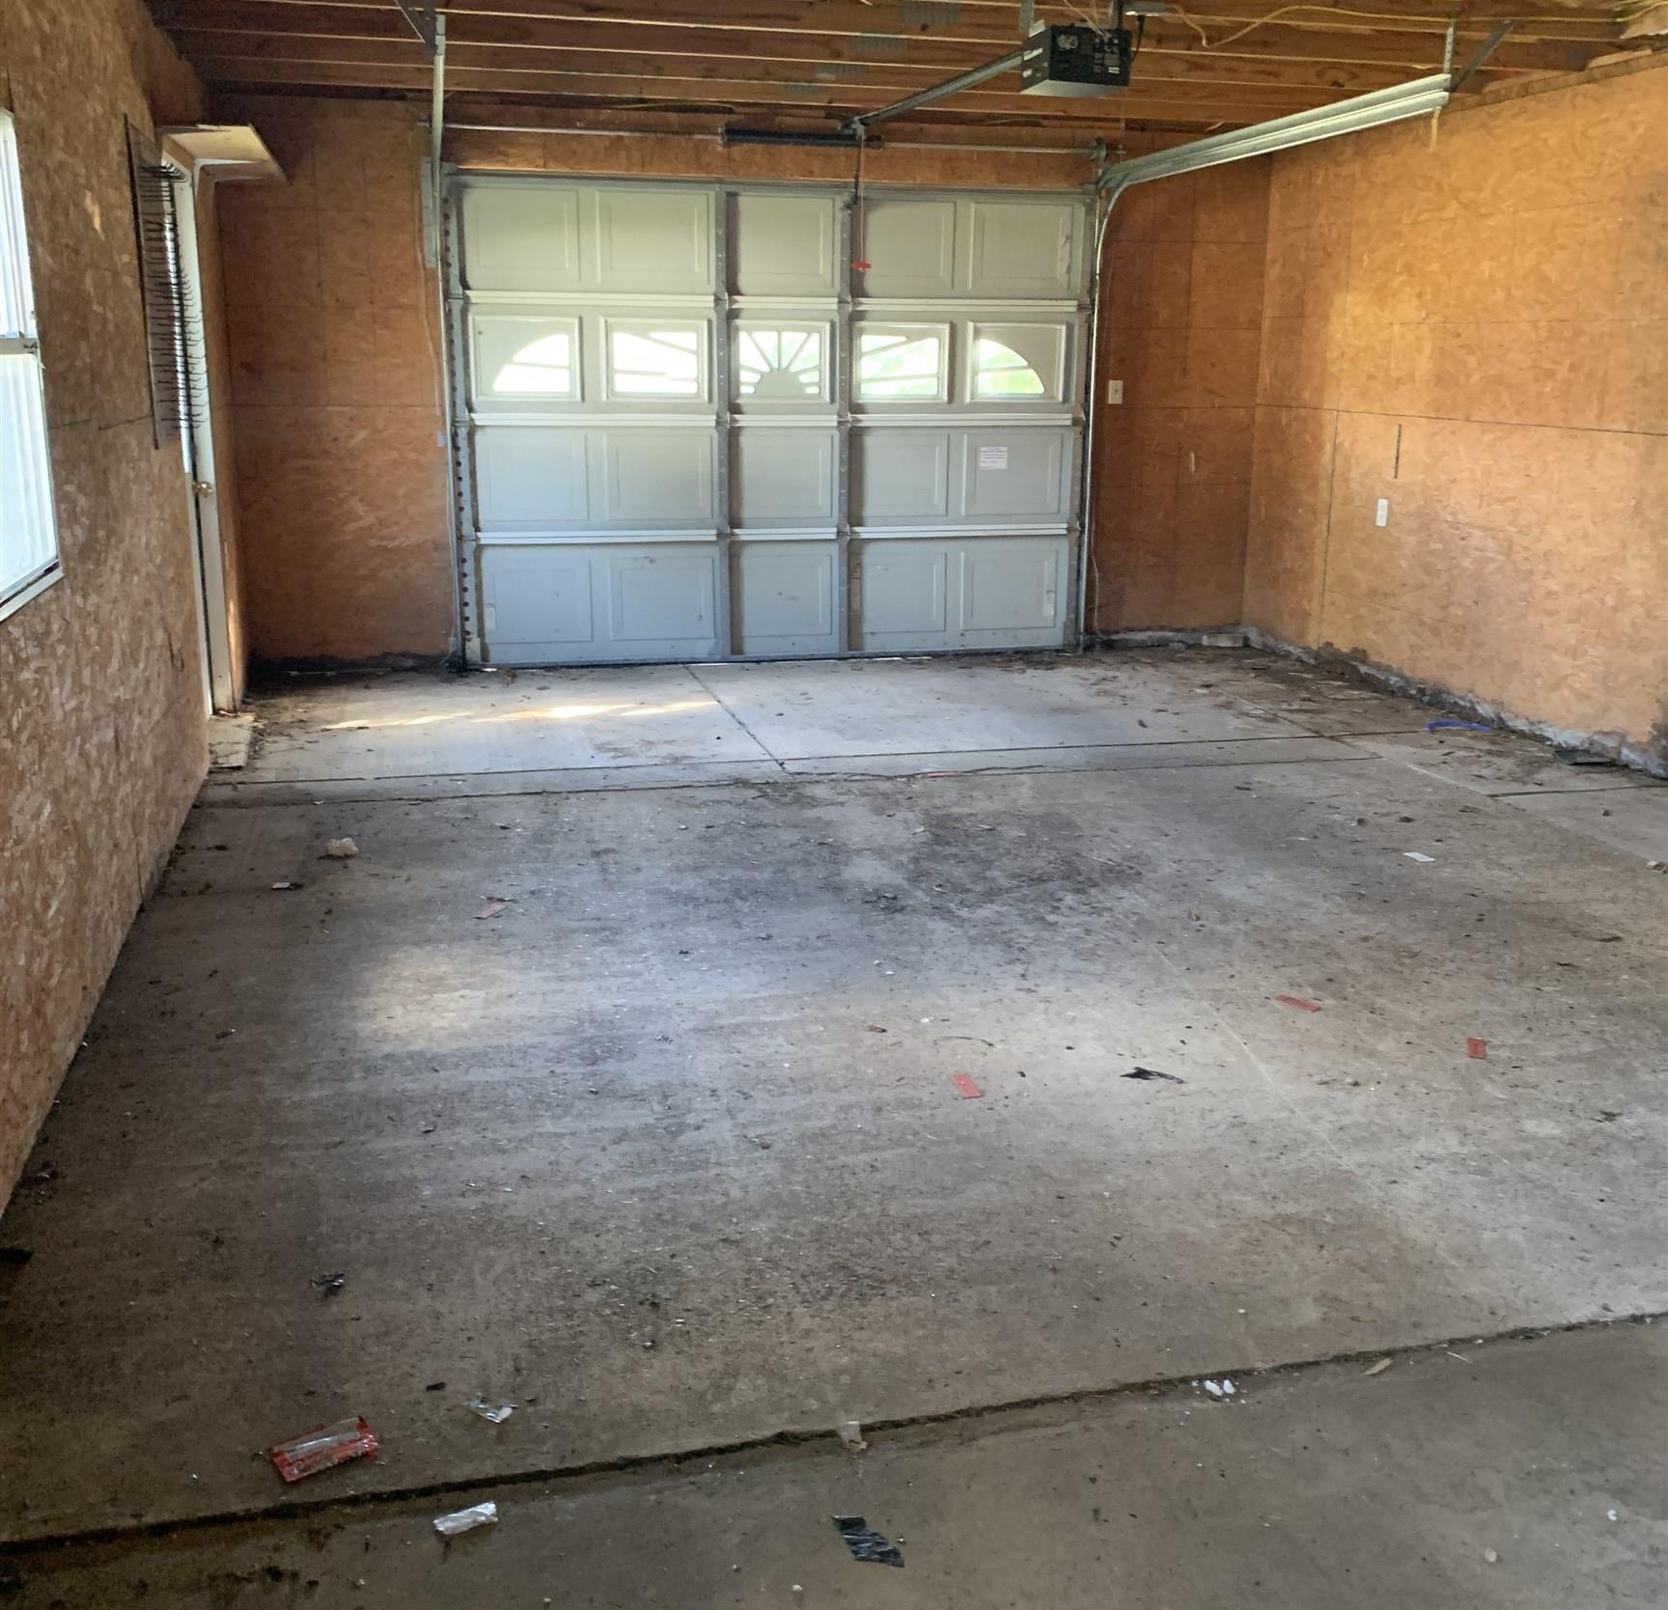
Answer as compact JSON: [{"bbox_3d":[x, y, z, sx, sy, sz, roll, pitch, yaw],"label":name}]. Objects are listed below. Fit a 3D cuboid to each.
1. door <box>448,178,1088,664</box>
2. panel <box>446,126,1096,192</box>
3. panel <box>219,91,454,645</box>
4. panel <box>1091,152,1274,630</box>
[{"bbox_3d":[-0.219,-1.826,8.084,3.094,2.225,0.060,-3,15,-13],"label":"door"},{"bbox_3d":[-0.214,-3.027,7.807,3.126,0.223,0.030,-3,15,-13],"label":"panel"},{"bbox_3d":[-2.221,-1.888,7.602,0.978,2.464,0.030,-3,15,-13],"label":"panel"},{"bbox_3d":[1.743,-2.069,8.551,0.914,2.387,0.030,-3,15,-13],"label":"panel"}]

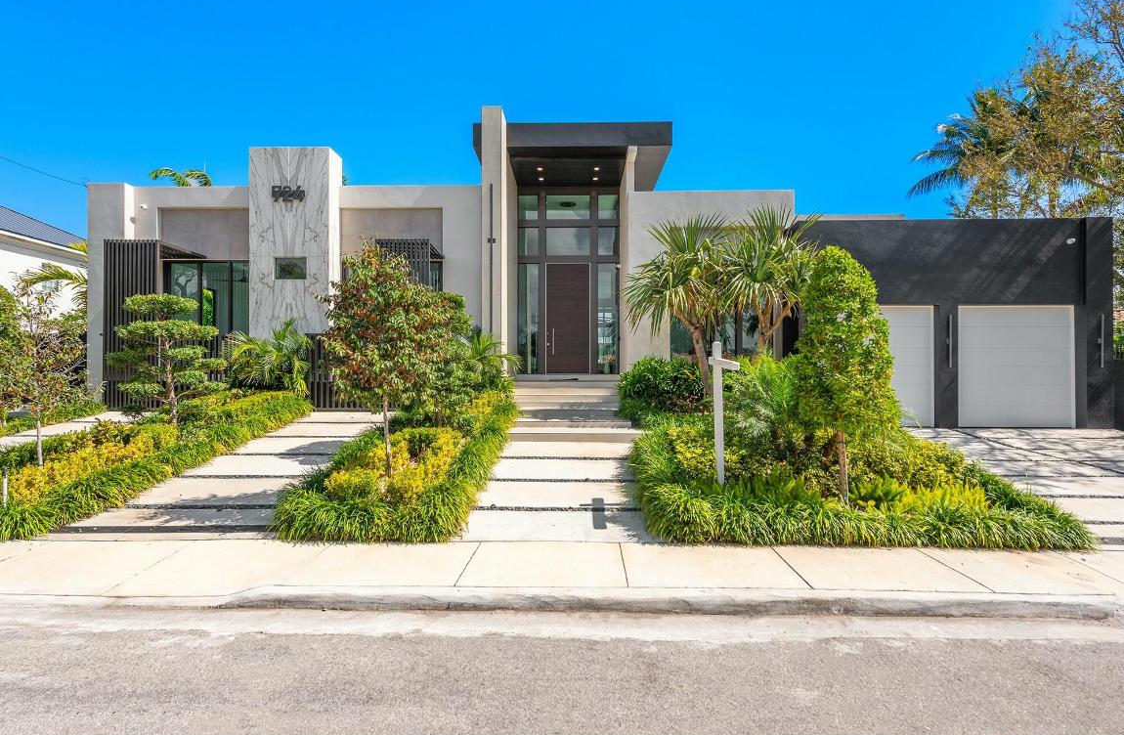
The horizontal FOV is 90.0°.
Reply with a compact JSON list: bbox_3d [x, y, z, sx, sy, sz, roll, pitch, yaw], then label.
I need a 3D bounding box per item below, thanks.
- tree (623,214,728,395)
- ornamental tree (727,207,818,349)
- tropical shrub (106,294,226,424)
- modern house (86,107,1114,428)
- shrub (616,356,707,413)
[{"bbox_3d":[2.410,-1.282,11.800,2.200,3.950,2.100,0,0,1],"label":"tree"},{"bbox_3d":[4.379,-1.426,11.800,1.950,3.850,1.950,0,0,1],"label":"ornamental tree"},{"bbox_3d":[-8.035,-0.168,11.400,2.100,2.700,2.000,0,0,1],"label":"tropical shrub"},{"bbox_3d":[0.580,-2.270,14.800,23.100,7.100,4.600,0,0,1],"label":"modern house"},{"bbox_3d":[2.120,0.372,11.900,1.800,1.200,1.500,0,0,1],"label":"shrub"}]

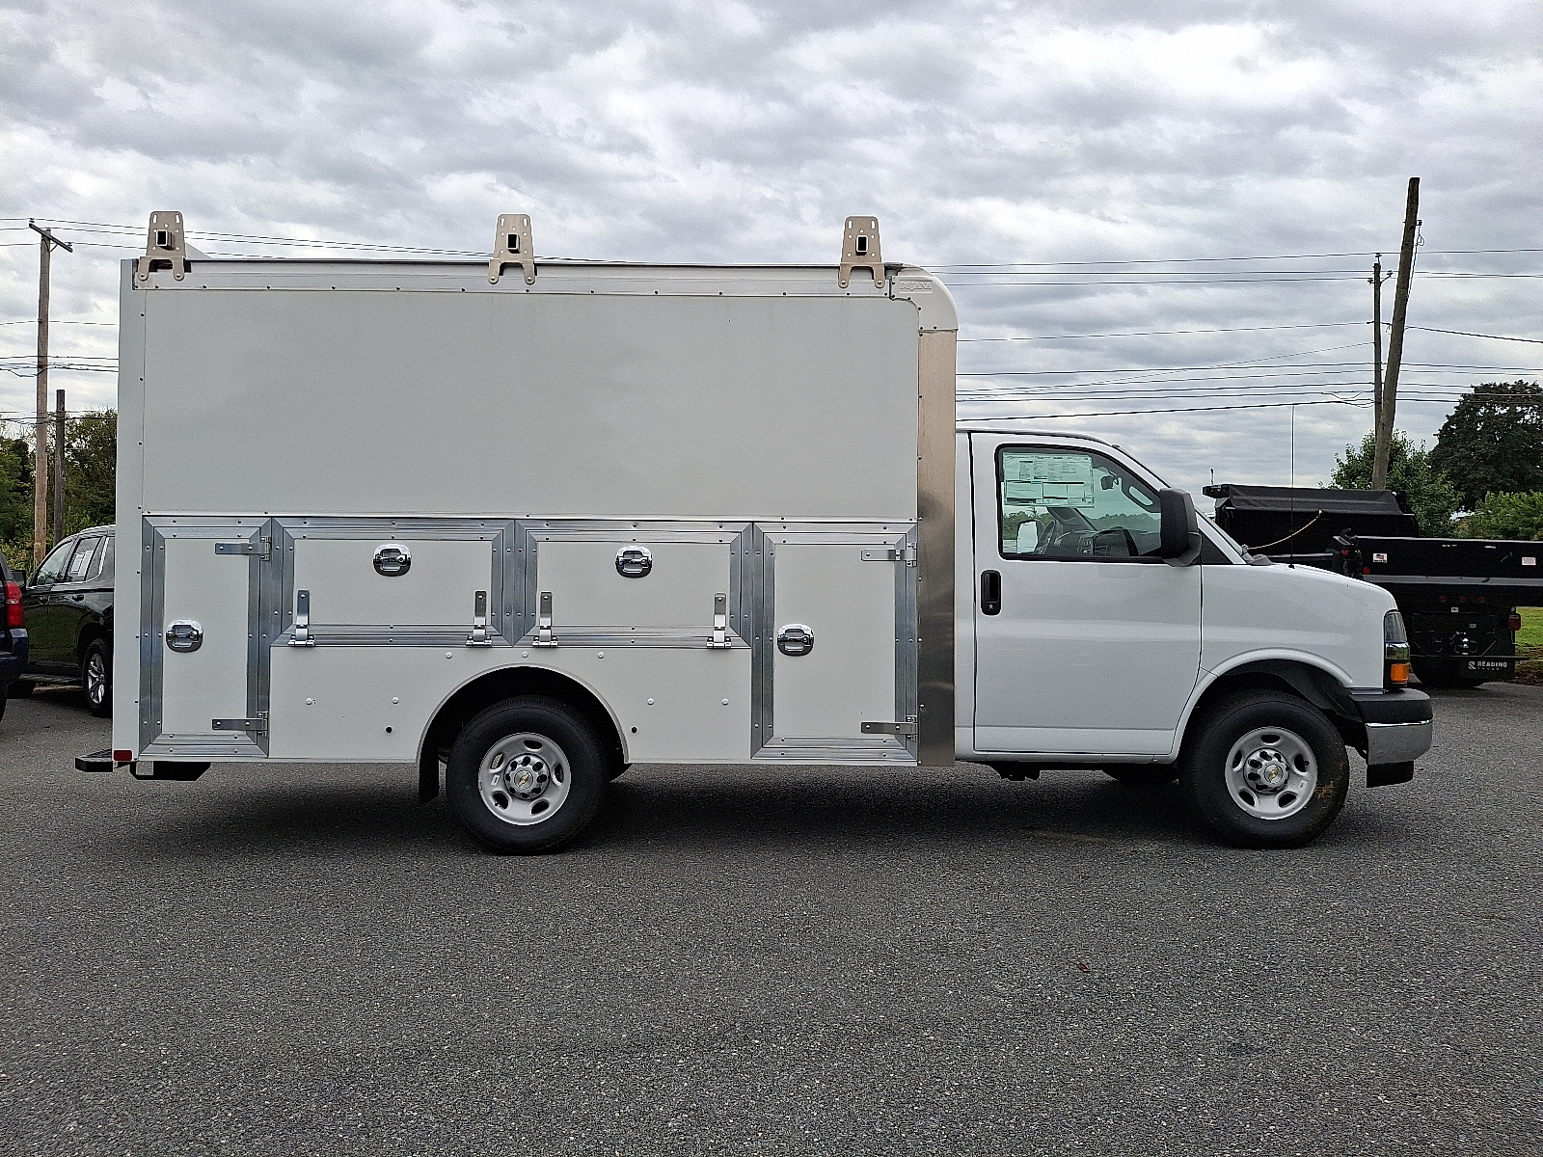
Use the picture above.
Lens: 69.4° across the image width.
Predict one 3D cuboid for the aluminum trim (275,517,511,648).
[{"bbox_3d":[-1.749,0.014,5.145,1.100,0.600,0.045,0,-1,0],"label":"aluminum trim"}]

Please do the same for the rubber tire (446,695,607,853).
[{"bbox_3d":[-1.163,0.930,5.360,0.775,0.770,0.245,0,-1,0],"label":"rubber tire"}]

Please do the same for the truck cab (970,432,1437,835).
[{"bbox_3d":[2.100,0.265,6.200,2.480,2.090,2.120,0,-1,0],"label":"truck cab"}]

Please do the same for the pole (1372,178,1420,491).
[{"bbox_3d":[12.700,-3.350,23.000,0.300,9.900,0.300,7,-1,0],"label":"pole"}]

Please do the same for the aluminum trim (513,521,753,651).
[{"bbox_3d":[-0.639,0.036,5.145,1.105,0.600,0.045,0,-1,0],"label":"aluminum trim"}]

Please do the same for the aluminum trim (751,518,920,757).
[{"bbox_3d":[0.303,0.309,5.150,0.735,1.090,0.050,0,-1,0],"label":"aluminum trim"}]

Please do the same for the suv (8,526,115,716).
[{"bbox_3d":[-7.220,0.445,12.990,5.350,1.930,2.060,-1,-1,41],"label":"suv"}]

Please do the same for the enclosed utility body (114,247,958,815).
[{"bbox_3d":[-1.088,-0.265,6.210,3.890,2.400,2.170,0,-1,0],"label":"enclosed utility body"}]

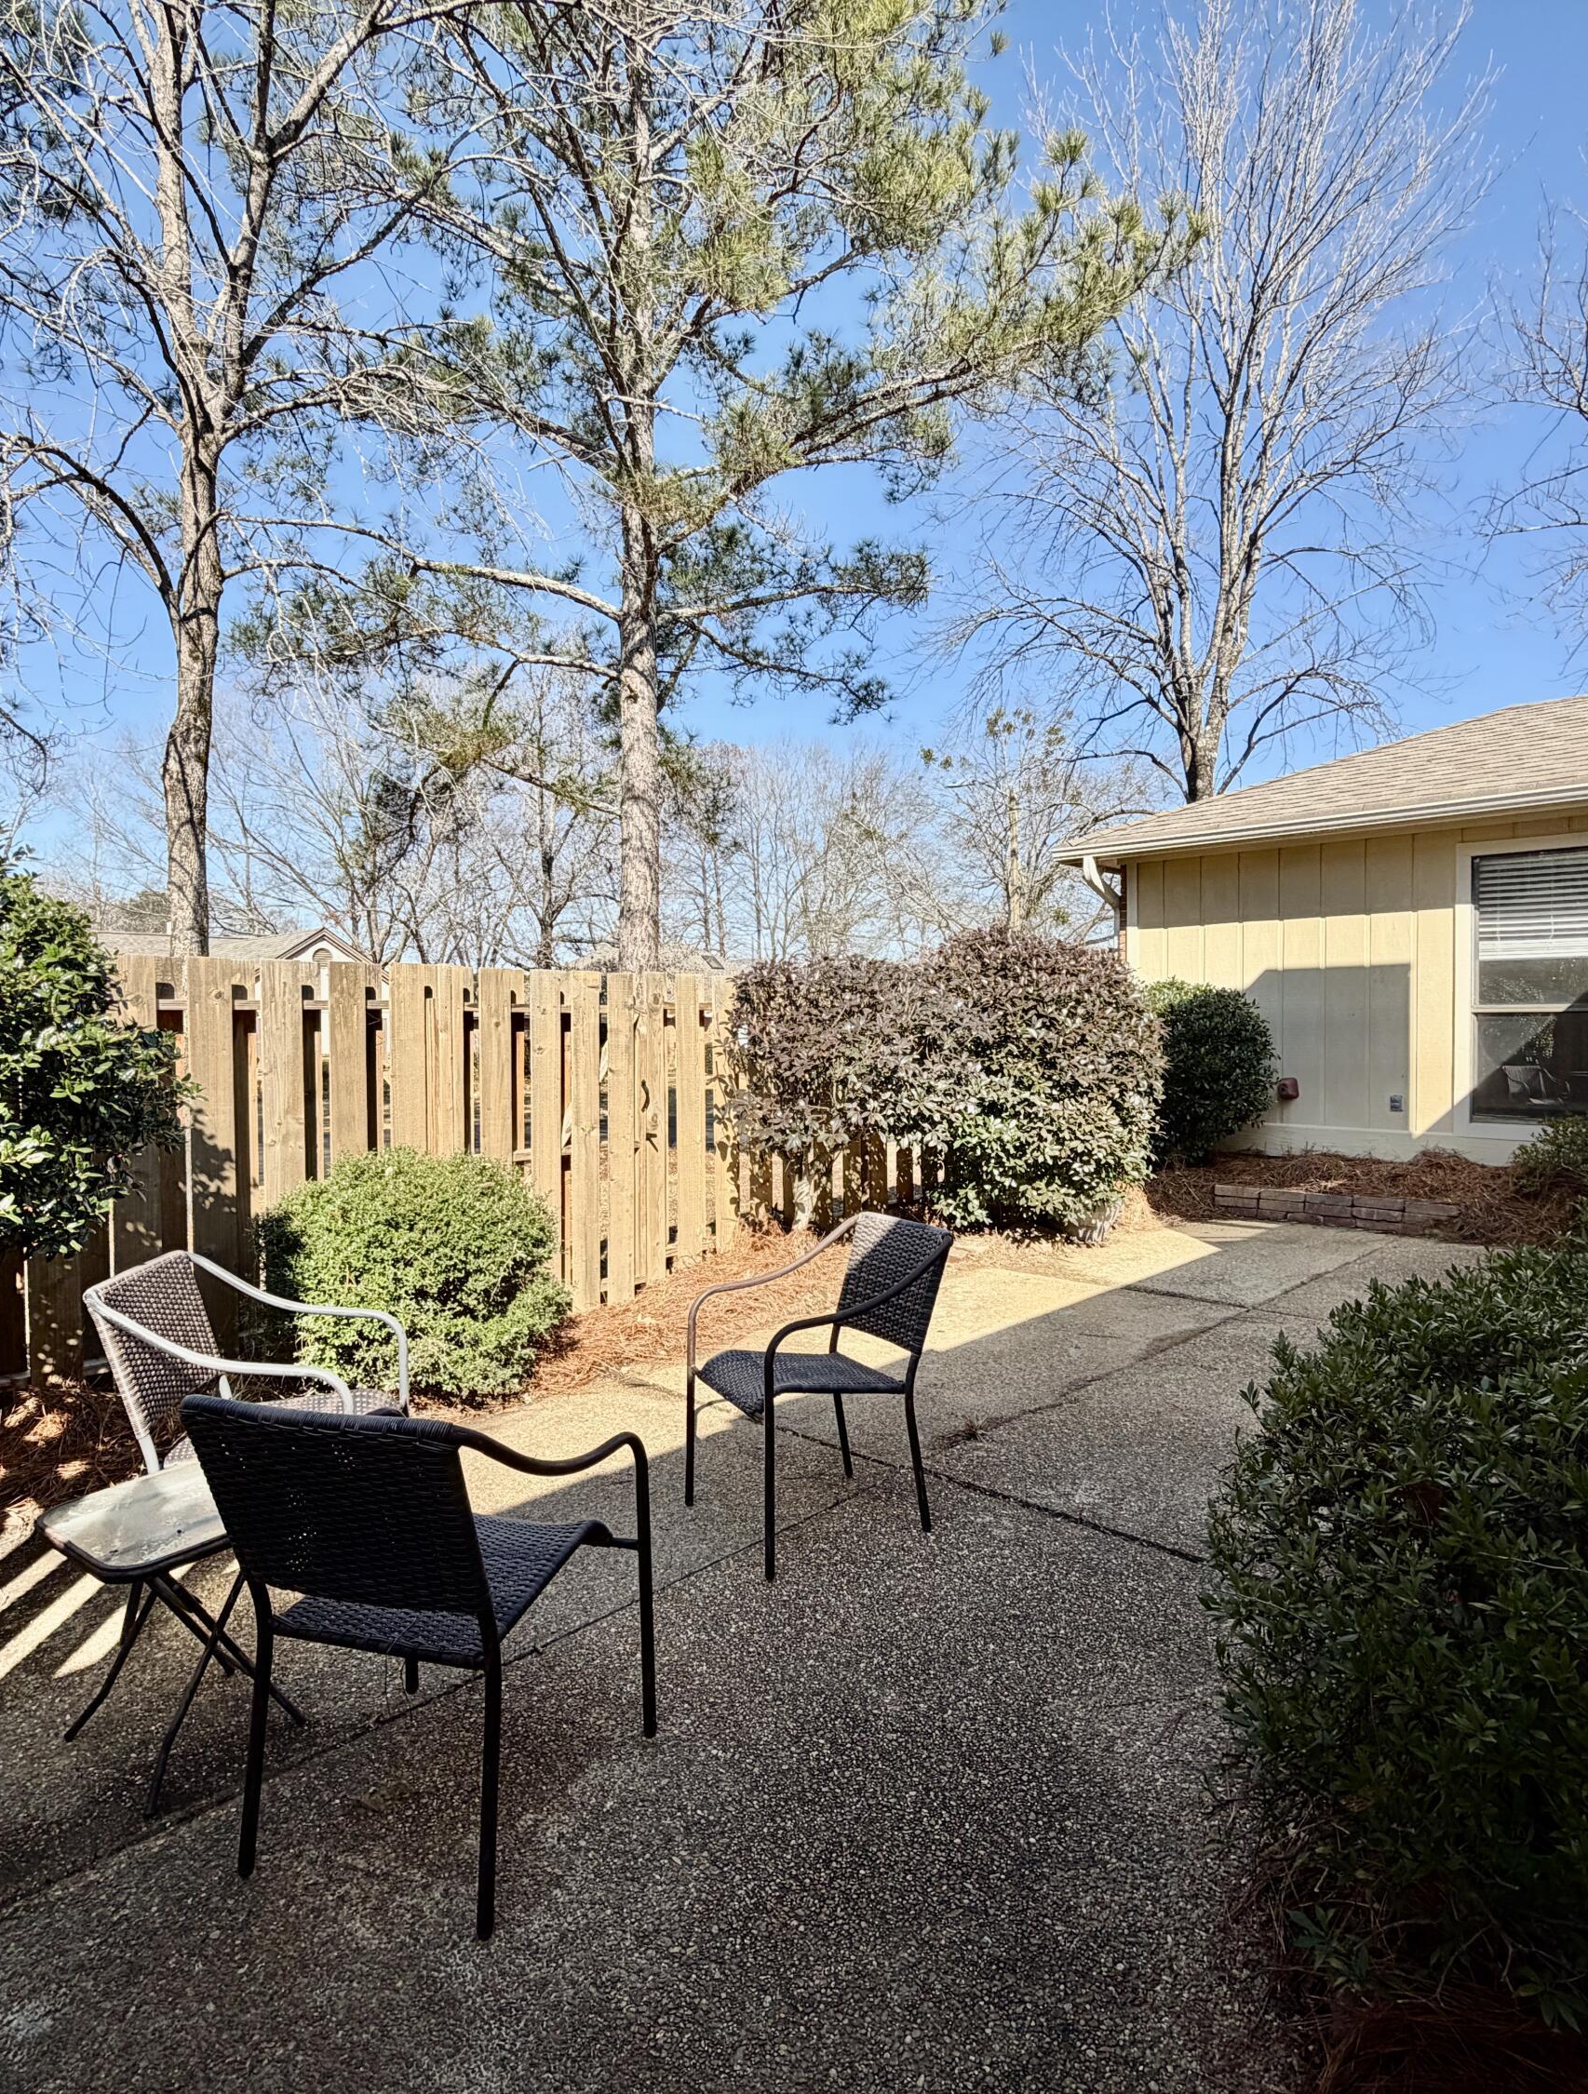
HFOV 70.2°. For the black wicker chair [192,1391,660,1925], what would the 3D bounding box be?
[{"bbox_3d":[-0.688,1.038,2.184,0.623,0.880,0.670,0,1,17],"label":"black wicker chair"}]

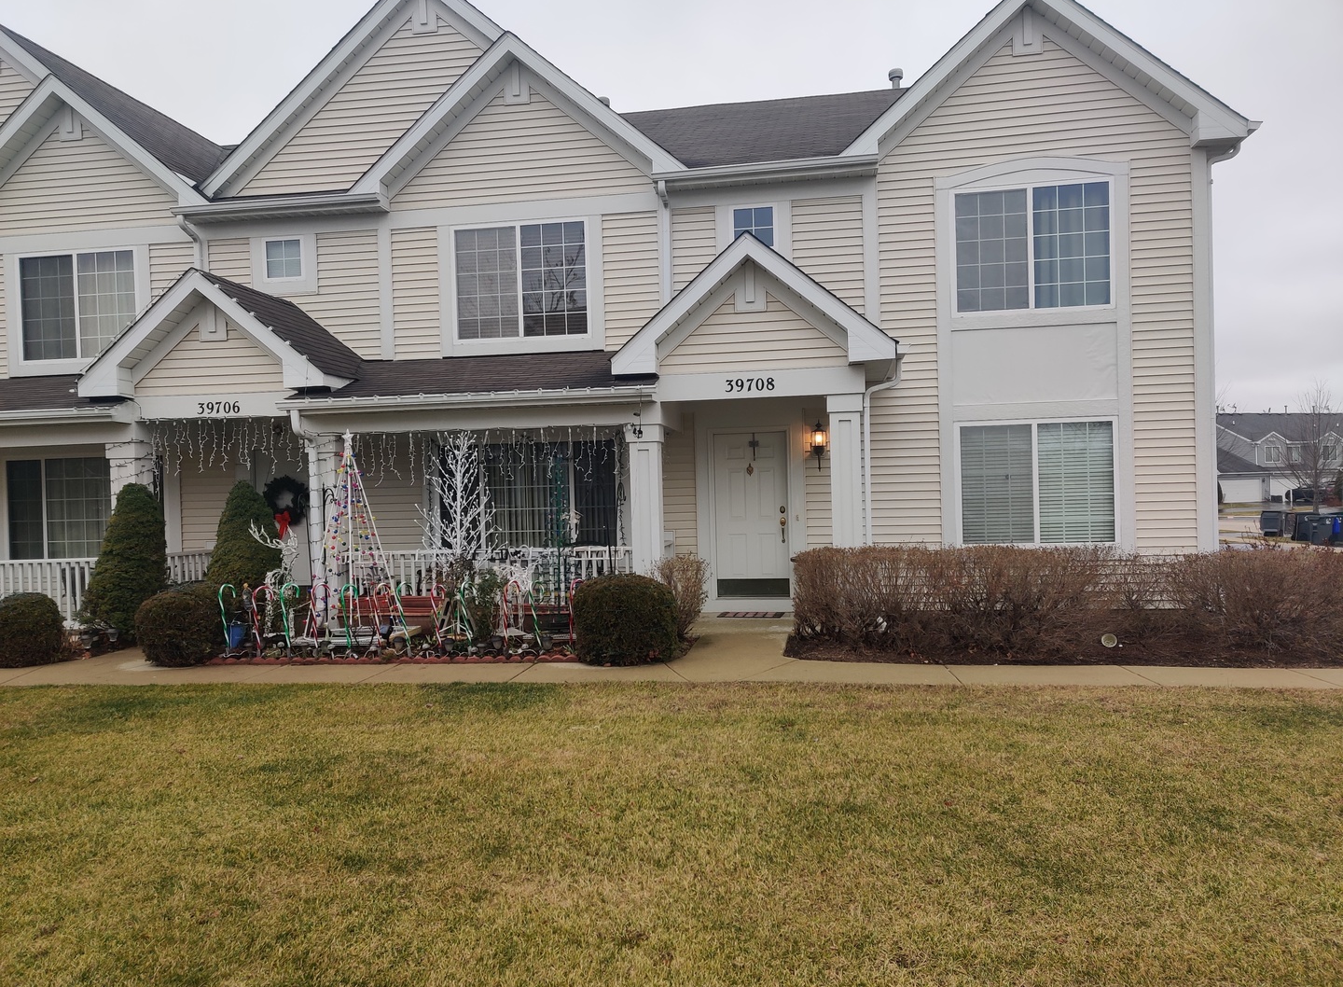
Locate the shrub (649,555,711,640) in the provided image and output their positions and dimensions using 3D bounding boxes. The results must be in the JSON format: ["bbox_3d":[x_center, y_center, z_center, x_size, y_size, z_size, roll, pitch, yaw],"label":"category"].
[{"bbox_3d":[0.073,1.102,10.945,0.679,0.878,0.659,-2,1,9],"label":"shrub"}]

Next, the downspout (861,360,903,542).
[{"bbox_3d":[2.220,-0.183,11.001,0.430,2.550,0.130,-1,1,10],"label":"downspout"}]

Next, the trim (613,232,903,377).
[{"bbox_3d":[0.837,-2.003,10.988,2.980,1.420,0.380,-2,1,9],"label":"trim"}]

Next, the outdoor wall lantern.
[{"bbox_3d":[1.745,-0.586,12.444,0.220,0.580,0.250,-1,1,10],"label":"outdoor wall lantern"}]

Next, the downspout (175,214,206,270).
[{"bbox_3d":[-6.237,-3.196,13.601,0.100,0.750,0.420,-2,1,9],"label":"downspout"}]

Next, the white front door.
[{"bbox_3d":[0.976,0.261,12.735,0.920,2.040,0.090,-1,1,10],"label":"white front door"}]

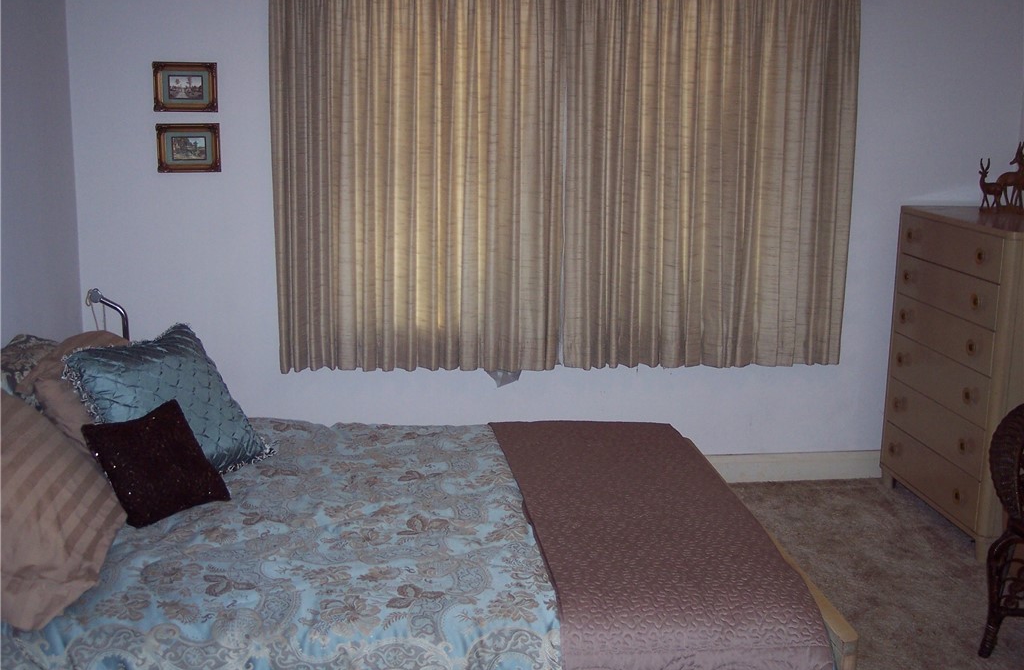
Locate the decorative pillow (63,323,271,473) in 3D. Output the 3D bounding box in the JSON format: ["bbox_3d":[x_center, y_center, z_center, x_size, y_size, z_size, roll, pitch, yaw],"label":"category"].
[{"bbox_3d":[-0.941,0.202,3.193,0.150,0.470,0.470,-39,-9,27],"label":"decorative pillow"}]

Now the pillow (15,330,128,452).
[{"bbox_3d":[-1.099,0.222,3.224,0.160,0.450,0.580,-33,8,7],"label":"pillow"}]

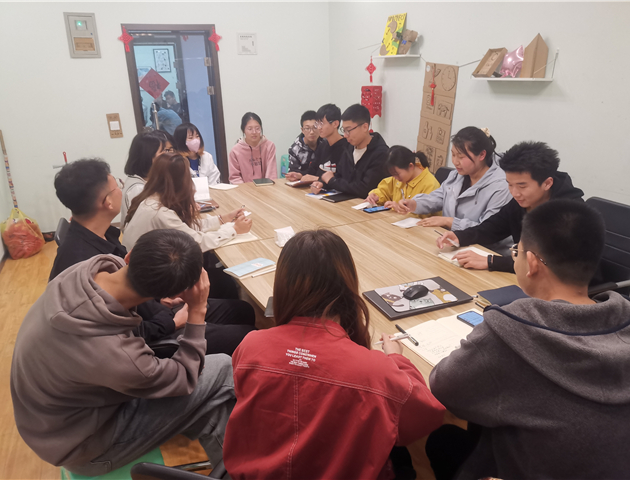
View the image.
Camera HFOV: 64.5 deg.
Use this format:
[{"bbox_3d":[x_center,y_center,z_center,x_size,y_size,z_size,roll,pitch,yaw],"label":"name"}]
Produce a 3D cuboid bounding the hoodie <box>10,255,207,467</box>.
[{"bbox_3d":[-0.670,0.369,1.550,0.570,0.630,0.500,-16,23,-34],"label":"hoodie"}]

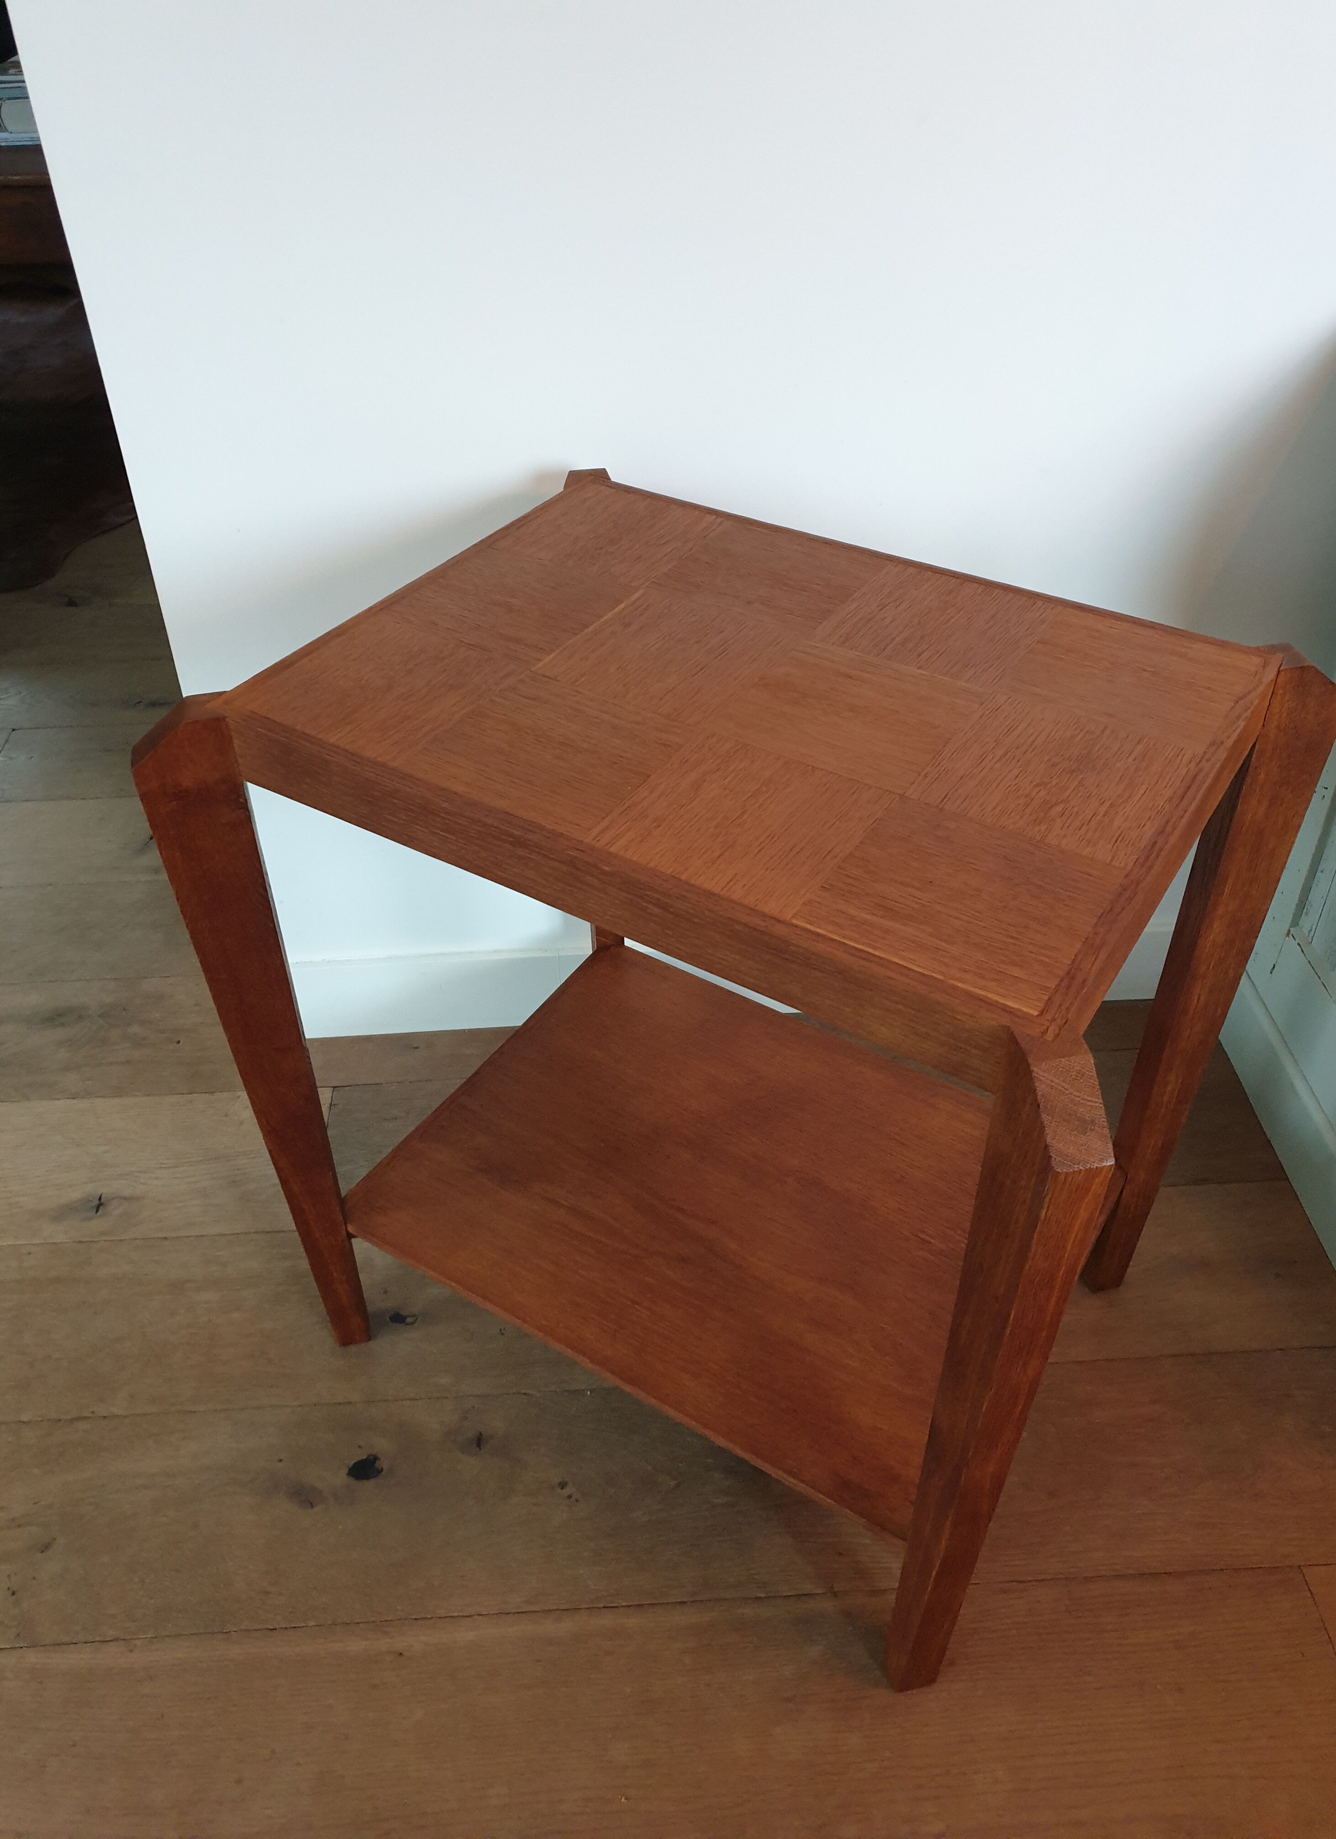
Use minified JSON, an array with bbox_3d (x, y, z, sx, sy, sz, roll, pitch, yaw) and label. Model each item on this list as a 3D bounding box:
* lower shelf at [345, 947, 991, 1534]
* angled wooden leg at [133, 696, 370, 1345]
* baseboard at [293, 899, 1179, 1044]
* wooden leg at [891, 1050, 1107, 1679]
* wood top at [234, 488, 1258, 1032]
[{"bbox_3d":[0.059,0.227,1.153,0.539,0.014,0.401,22,45,25],"label":"lower shelf"},{"bbox_3d":[-0.289,0.123,1.030,0.062,0.646,0.027,-10,41,-10],"label":"angled wooden leg"},{"bbox_3d":[0.079,0.067,1.513,1.036,0.103,0.013,-2,40,-2],"label":"baseboard"},{"bbox_3d":[0.175,0.311,0.798,0.027,0.646,0.062,-7,40,-8],"label":"wooden leg"},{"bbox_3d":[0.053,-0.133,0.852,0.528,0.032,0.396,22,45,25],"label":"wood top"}]

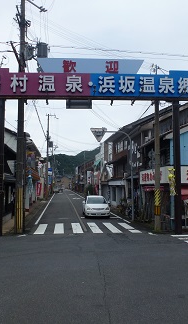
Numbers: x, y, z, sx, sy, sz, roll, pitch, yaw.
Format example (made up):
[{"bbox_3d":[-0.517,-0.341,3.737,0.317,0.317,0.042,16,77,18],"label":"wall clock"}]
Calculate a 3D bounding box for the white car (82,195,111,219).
[{"bbox_3d":[0.091,3.161,21.937,1.700,1.470,4.450,0,-4,-4],"label":"white car"}]

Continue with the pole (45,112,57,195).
[{"bbox_3d":[-6.328,-0.809,43.525,1.629,12.658,0.600,0,-4,-6],"label":"pole"}]

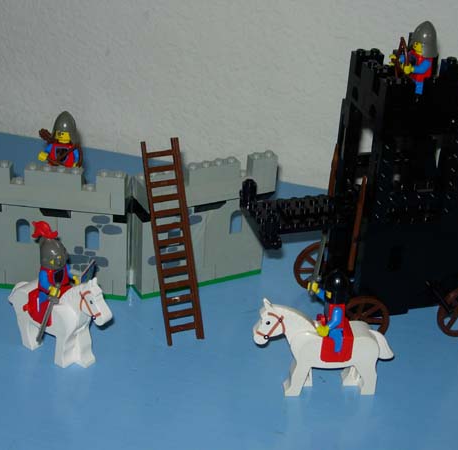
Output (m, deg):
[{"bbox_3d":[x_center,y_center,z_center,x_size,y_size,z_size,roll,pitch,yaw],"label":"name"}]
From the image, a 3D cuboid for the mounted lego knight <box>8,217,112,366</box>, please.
[{"bbox_3d":[-0.090,0.035,0.556,0.077,0.077,0.030,22,33,31],"label":"mounted lego knight"}]

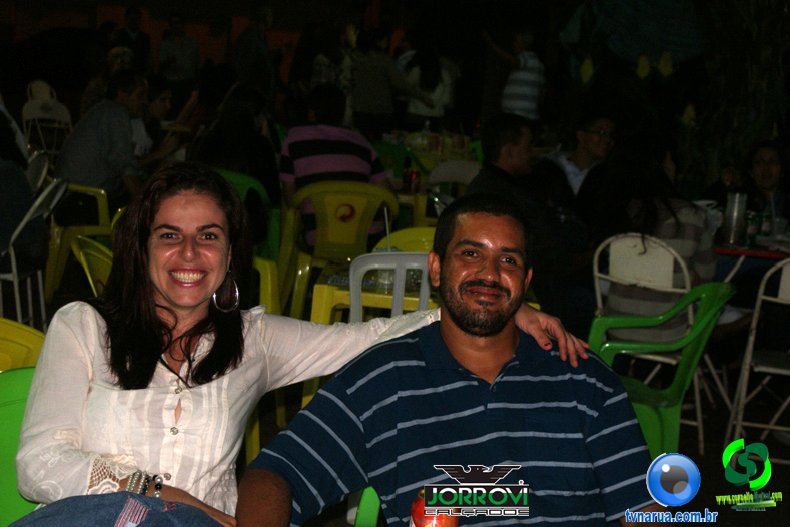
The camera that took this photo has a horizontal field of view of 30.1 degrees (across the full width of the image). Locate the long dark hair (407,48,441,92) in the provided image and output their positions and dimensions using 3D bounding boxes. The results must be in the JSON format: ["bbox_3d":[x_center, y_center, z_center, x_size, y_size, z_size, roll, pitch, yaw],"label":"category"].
[{"bbox_3d":[0.248,-1.680,12.800,0.280,0.400,0.240,3,8,0],"label":"long dark hair"}]

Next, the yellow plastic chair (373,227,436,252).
[{"bbox_3d":[0.146,0.276,5.243,0.560,0.785,0.550,3,8,0],"label":"yellow plastic chair"}]

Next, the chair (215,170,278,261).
[{"bbox_3d":[-0.877,-0.080,7.321,0.560,0.785,0.550,4,8,5],"label":"chair"}]

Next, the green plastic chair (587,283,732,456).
[{"bbox_3d":[0.764,0.410,4.601,0.510,0.770,0.550,4,8,5],"label":"green plastic chair"}]

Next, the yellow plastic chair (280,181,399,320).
[{"bbox_3d":[-0.266,0.003,6.975,0.560,0.785,0.550,2,8,-5],"label":"yellow plastic chair"}]

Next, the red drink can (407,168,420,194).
[{"bbox_3d":[0.090,-0.399,7.150,0.066,0.122,0.066,3,8,0],"label":"red drink can"}]

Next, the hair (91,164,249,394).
[{"bbox_3d":[-0.373,0.021,2.430,0.250,0.350,0.240,2,8,-7],"label":"hair"}]

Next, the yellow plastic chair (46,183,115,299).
[{"bbox_3d":[-1.733,-0.176,7.667,0.550,0.785,0.560,-5,11,-42],"label":"yellow plastic chair"}]

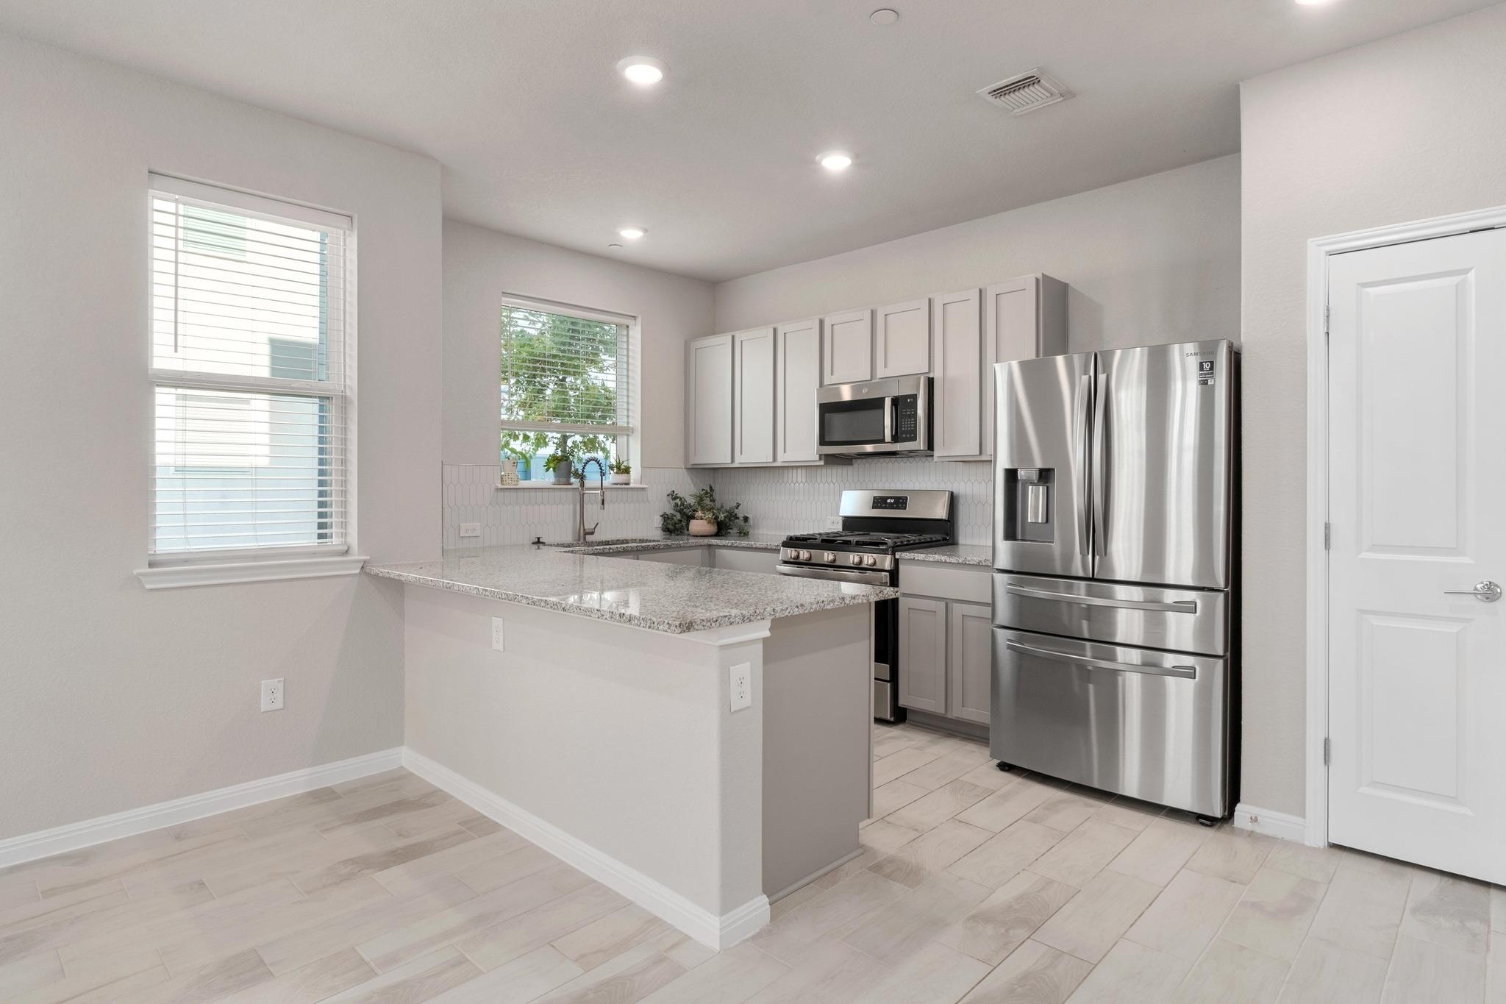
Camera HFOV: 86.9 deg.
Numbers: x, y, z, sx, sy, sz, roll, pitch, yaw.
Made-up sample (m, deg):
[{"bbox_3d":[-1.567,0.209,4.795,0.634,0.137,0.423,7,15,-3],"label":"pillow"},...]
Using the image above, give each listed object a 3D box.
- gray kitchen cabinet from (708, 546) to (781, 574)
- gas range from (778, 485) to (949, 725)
[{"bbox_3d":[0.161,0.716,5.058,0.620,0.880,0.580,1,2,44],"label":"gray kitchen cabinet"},{"bbox_3d":[0.636,0.566,4.450,0.757,1.217,0.670,1,1,44],"label":"gas range"}]

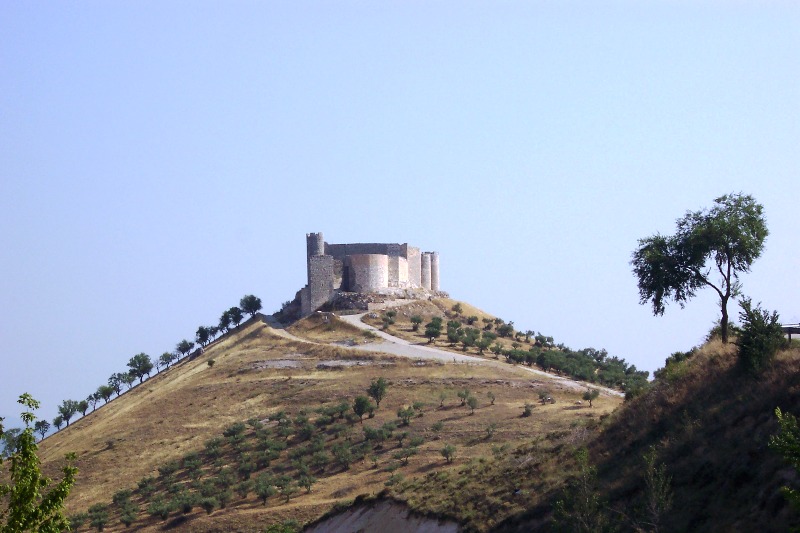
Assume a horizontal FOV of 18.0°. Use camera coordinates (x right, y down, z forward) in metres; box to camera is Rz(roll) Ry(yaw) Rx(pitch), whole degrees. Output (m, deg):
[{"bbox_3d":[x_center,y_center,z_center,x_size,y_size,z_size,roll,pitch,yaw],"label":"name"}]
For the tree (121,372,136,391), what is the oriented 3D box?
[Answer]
[{"bbox_3d":[-55.642,23.509,520.000,3.080,3.490,3.080,0,-4,0],"label":"tree"}]

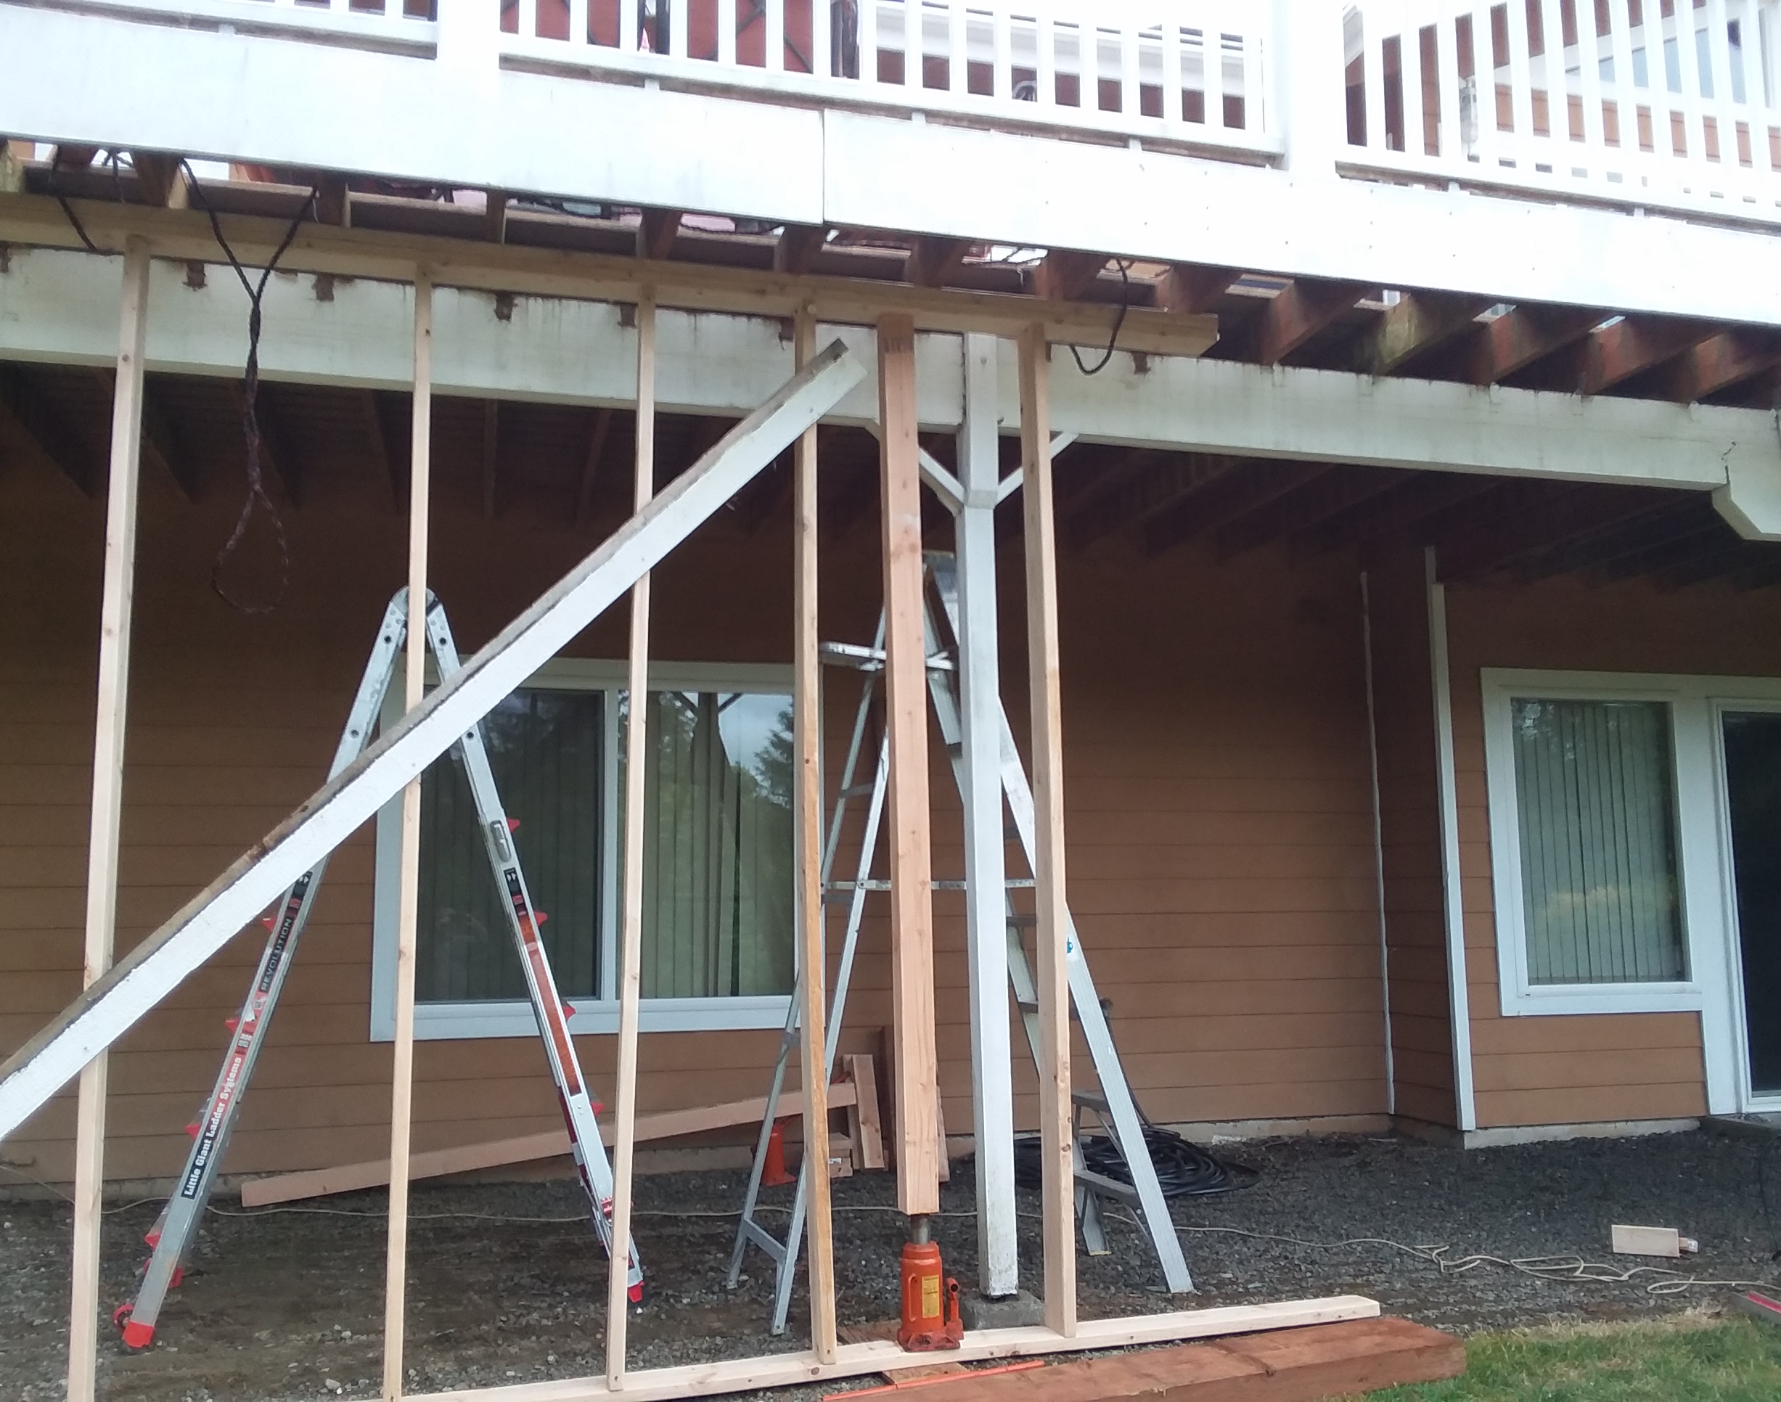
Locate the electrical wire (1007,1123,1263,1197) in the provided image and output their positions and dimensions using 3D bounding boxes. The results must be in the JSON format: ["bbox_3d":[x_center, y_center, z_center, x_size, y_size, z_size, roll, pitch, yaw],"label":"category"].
[{"bbox_3d":[1.013,1.964,6.798,1.093,0.182,0.992,1,-7,-17],"label":"electrical wire"}]

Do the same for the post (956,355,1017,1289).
[{"bbox_3d":[0.283,0.281,4.604,0.091,2.807,0.091,1,-7,-17],"label":"post"}]

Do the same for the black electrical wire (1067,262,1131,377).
[{"bbox_3d":[0.599,-1.097,4.572,0.138,0.259,0.243,1,-7,-17],"label":"black electrical wire"}]

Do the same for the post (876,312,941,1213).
[{"bbox_3d":[0.042,0.136,4.312,0.088,2.457,0.089,1,-7,-17],"label":"post"}]

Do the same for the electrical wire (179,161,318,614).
[{"bbox_3d":[-1.522,-0.737,3.680,0.316,1.089,0.121,1,-7,-17],"label":"electrical wire"}]

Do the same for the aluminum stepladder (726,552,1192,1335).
[{"bbox_3d":[0.194,0.688,5.014,1.304,2.306,0.591,1,-7,-17],"label":"aluminum stepladder"}]

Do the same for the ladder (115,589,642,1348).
[{"bbox_3d":[-1.581,0.769,5.055,1.462,2.205,0.705,1,-7,-17],"label":"ladder"}]

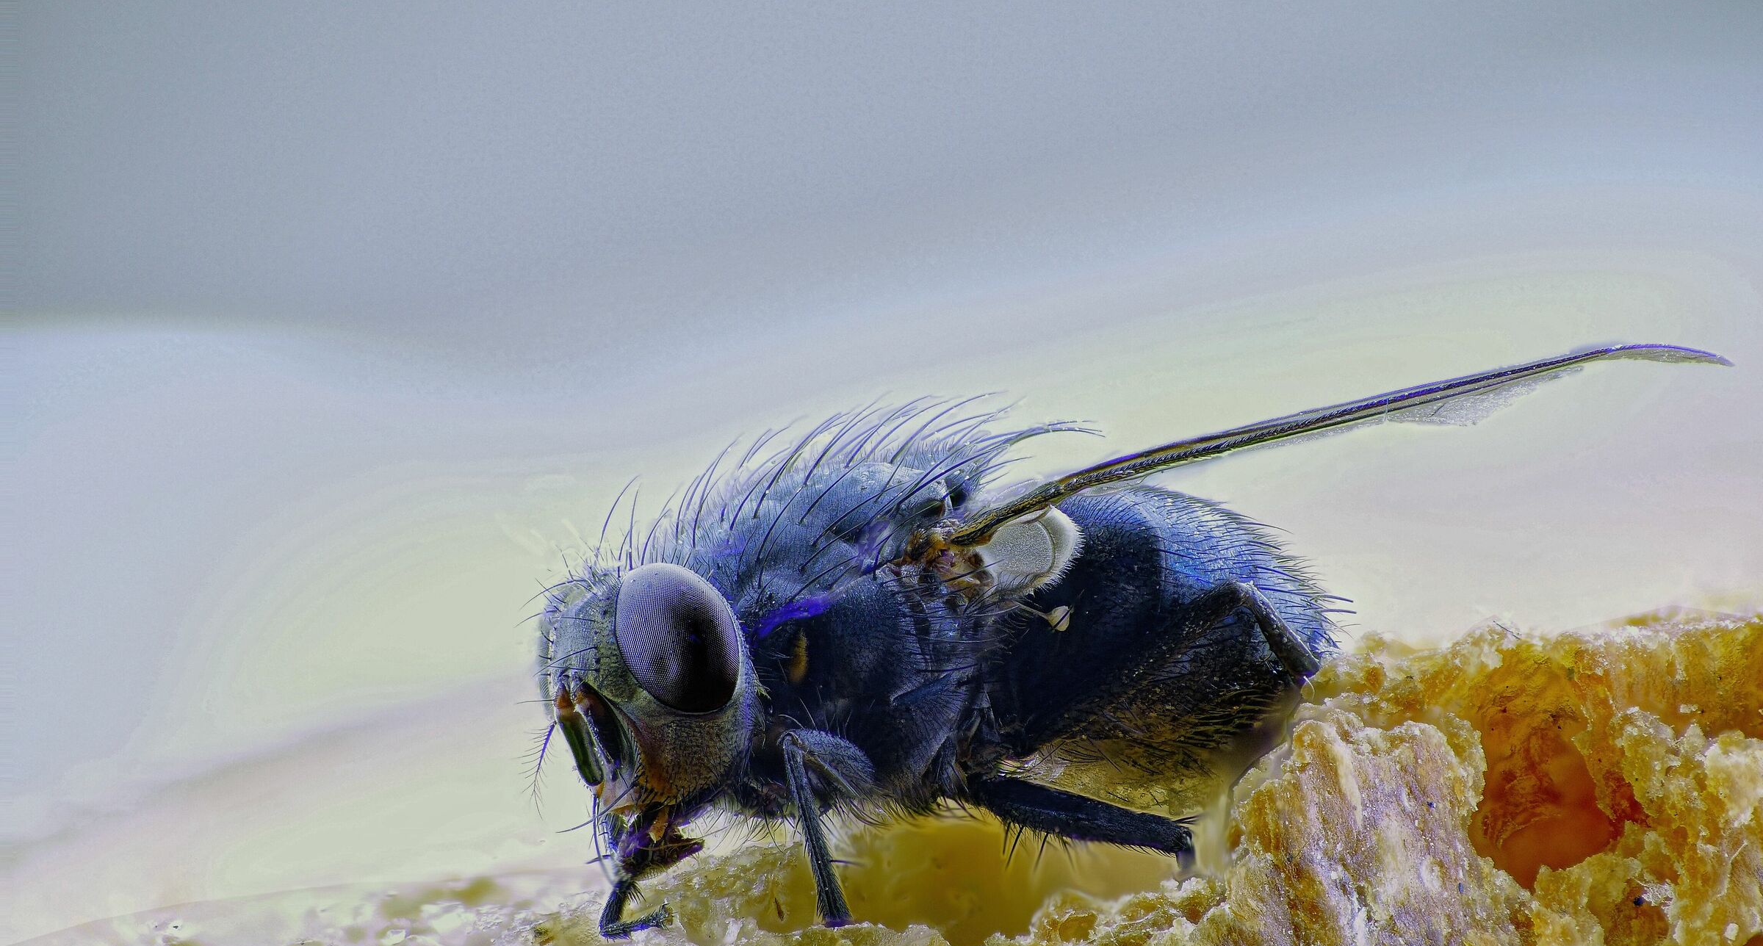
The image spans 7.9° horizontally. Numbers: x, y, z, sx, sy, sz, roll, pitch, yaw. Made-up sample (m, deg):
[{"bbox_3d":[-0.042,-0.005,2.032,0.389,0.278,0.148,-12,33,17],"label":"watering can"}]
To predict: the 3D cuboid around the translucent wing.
[{"bbox_3d":[0.005,0.000,0.142,0.009,0.001,0.003,-14,-5,0],"label":"translucent wing"}]

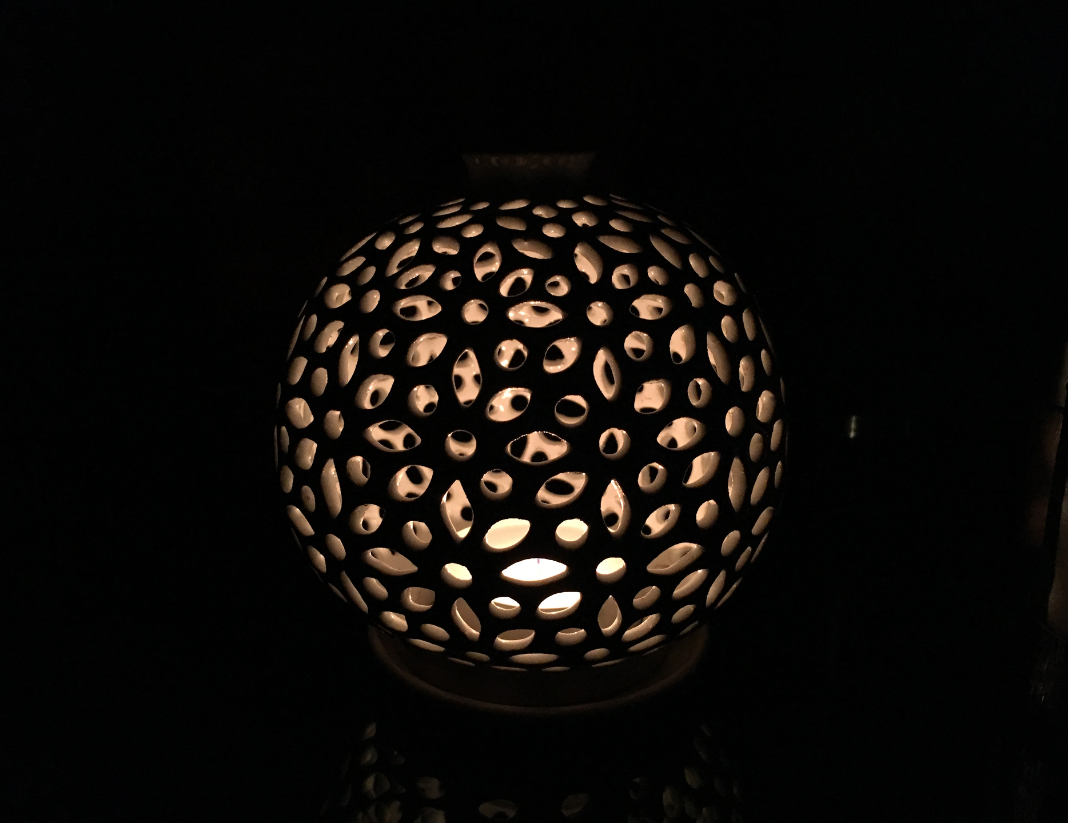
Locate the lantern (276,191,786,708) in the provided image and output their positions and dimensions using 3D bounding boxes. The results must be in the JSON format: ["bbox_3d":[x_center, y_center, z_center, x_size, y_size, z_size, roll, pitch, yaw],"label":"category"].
[{"bbox_3d":[-0.001,-0.001,0.287,0.157,0.139,0.157,-1,16,0],"label":"lantern"}]

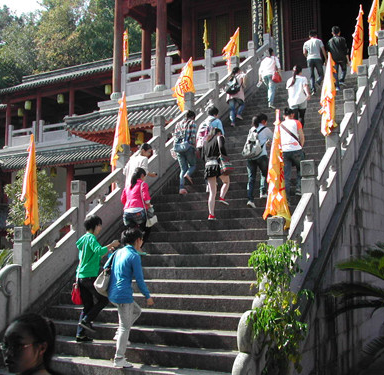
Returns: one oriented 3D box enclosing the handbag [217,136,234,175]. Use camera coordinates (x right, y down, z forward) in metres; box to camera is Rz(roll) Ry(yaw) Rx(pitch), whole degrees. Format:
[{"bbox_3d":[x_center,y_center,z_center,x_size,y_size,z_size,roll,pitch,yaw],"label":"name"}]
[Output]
[{"bbox_3d":[0.549,-0.525,9.000,0.200,0.610,0.300,-5,-9,30],"label":"handbag"}]

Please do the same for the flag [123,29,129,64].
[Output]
[{"bbox_3d":[-2.395,-5.115,19.771,0.200,1.150,0.150,-4,-9,29],"label":"flag"}]

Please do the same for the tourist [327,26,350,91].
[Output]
[{"bbox_3d":[3.598,-3.127,13.437,0.530,1.660,0.430,-4,-8,25],"label":"tourist"}]

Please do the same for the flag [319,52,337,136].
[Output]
[{"bbox_3d":[2.123,-1.457,8.600,0.320,1.330,0.200,-1,-6,15],"label":"flag"}]

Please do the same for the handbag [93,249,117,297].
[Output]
[{"bbox_3d":[-1.018,1.018,6.500,0.160,0.520,0.320,2,-6,-15],"label":"handbag"}]

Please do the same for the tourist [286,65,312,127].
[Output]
[{"bbox_3d":[2.192,-1.738,11.191,0.480,1.520,0.420,-4,-9,27],"label":"tourist"}]

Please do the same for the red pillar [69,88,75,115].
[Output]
[{"bbox_3d":[-5.439,-3.360,24.918,0.210,2.346,0.210,-4,-9,29],"label":"red pillar"}]

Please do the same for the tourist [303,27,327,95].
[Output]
[{"bbox_3d":[3.077,-3.102,13.732,0.540,1.690,0.430,-4,-8,25],"label":"tourist"}]

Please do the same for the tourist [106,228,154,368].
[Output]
[{"bbox_3d":[-0.728,1.314,6.500,0.470,1.620,0.520,-3,-7,33],"label":"tourist"}]

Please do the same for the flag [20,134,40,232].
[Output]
[{"bbox_3d":[-2.251,-0.042,7.650,0.250,1.360,0.130,-1,-8,10],"label":"flag"}]

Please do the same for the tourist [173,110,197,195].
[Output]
[{"bbox_3d":[-0.143,-0.670,10.500,0.440,1.600,0.460,-2,-6,25],"label":"tourist"}]

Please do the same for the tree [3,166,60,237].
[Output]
[{"bbox_3d":[-3.947,1.033,13.500,1.450,3.000,1.400,0,-5,0],"label":"tree"}]

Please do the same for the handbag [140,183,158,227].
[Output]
[{"bbox_3d":[-0.645,0.258,8.330,0.180,0.660,0.240,-5,-9,30],"label":"handbag"}]

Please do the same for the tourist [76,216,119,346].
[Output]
[{"bbox_3d":[-1.197,1.110,6.847,0.430,1.540,0.480,-6,-10,40],"label":"tourist"}]

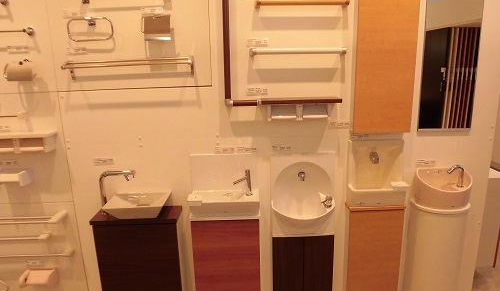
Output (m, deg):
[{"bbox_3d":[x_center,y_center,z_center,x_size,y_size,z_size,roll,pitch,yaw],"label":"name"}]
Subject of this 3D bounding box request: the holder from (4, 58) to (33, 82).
[{"bbox_3d":[-1.159,-0.381,1.768,0.143,0.108,0.118,-2,13,-1],"label":"holder"}]

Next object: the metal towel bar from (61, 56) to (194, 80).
[{"bbox_3d":[-0.617,-0.395,1.779,0.642,0.108,0.123,-2,13,-1],"label":"metal towel bar"}]

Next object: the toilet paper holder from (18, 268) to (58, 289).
[{"bbox_3d":[-1.243,0.796,2.042,0.172,0.084,0.103,-2,13,-1],"label":"toilet paper holder"}]

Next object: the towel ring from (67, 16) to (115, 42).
[{"bbox_3d":[-0.809,-0.590,1.779,0.233,0.121,0.060,-1,13,0],"label":"towel ring"}]

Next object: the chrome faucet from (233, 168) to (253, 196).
[{"bbox_3d":[-0.038,0.205,1.916,0.106,0.150,0.043,-2,13,-1],"label":"chrome faucet"}]

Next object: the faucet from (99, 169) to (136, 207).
[{"bbox_3d":[-0.727,0.256,1.927,0.212,0.253,0.049,-2,13,-1],"label":"faucet"}]

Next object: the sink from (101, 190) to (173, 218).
[{"bbox_3d":[-0.602,0.342,1.900,0.319,0.091,0.205,-1,13,0],"label":"sink"}]

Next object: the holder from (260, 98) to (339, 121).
[{"bbox_3d":[0.262,-0.195,1.841,0.427,0.114,0.125,-1,13,0],"label":"holder"}]

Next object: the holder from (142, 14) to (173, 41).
[{"bbox_3d":[-0.466,-0.595,1.760,0.143,0.124,0.100,-1,13,0],"label":"holder"}]

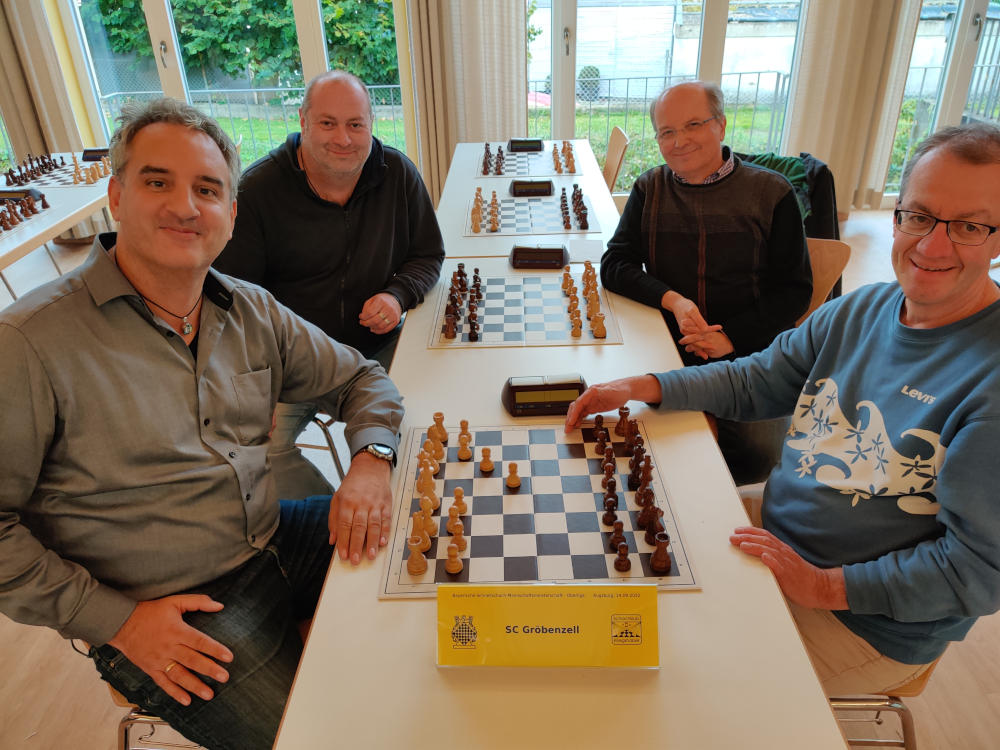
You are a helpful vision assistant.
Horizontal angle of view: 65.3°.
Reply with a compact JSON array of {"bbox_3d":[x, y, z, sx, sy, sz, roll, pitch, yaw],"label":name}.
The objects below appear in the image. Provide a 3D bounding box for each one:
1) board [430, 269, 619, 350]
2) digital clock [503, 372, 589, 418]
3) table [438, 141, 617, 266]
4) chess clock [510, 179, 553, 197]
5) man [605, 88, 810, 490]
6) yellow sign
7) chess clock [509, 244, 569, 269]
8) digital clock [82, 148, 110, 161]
[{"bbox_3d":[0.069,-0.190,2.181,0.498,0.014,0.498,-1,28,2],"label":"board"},{"bbox_3d":[0.098,0.036,1.689,0.192,0.061,0.103,-2,28,1],"label":"digital clock"},{"bbox_3d":[0.123,-0.491,3.534,0.700,0.740,1.810,-1,28,2],"label":"table"},{"bbox_3d":[0.138,-0.782,3.227,0.192,0.061,0.103,0,28,4],"label":"chess clock"},{"bbox_3d":[0.496,-0.075,2.121,0.550,1.300,0.710,12,31,25],"label":"man"},{"bbox_3d":[0.065,0.333,1.089,0.303,0.100,0.098,-1,28,3],"label":"yellow sign"},{"bbox_3d":[0.124,-0.383,2.477,0.192,0.061,0.103,0,28,5],"label":"chess clock"},{"bbox_3d":[-2.117,-1.179,4.141,0.192,0.061,0.103,0,28,3],"label":"digital clock"}]

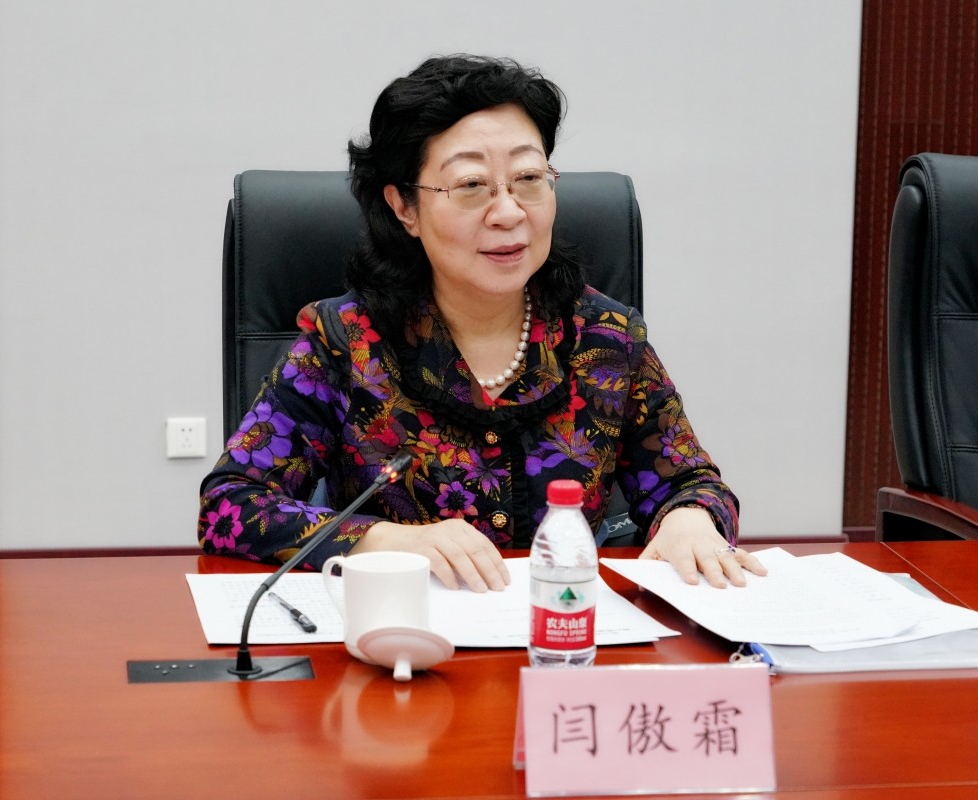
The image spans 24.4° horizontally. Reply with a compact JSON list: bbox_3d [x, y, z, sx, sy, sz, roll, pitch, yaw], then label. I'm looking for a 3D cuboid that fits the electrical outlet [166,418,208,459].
[{"bbox_3d":[-0.671,0.083,5.034,0.086,0.086,0.010,0,9,-8],"label":"electrical outlet"}]

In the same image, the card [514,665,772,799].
[{"bbox_3d":[0.122,0.251,1.770,0.195,0.092,0.072,0,9,-7],"label":"card"}]

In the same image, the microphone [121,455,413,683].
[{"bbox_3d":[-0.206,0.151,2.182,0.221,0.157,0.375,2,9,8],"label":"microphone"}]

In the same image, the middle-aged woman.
[{"bbox_3d":[-0.034,0.243,2.636,0.600,1.270,0.620,-1,9,-12],"label":"middle-aged woman"}]

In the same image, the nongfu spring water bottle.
[{"bbox_3d":[0.066,0.163,2.067,0.062,0.175,0.062,0,9,-5],"label":"nongfu spring water bottle"}]

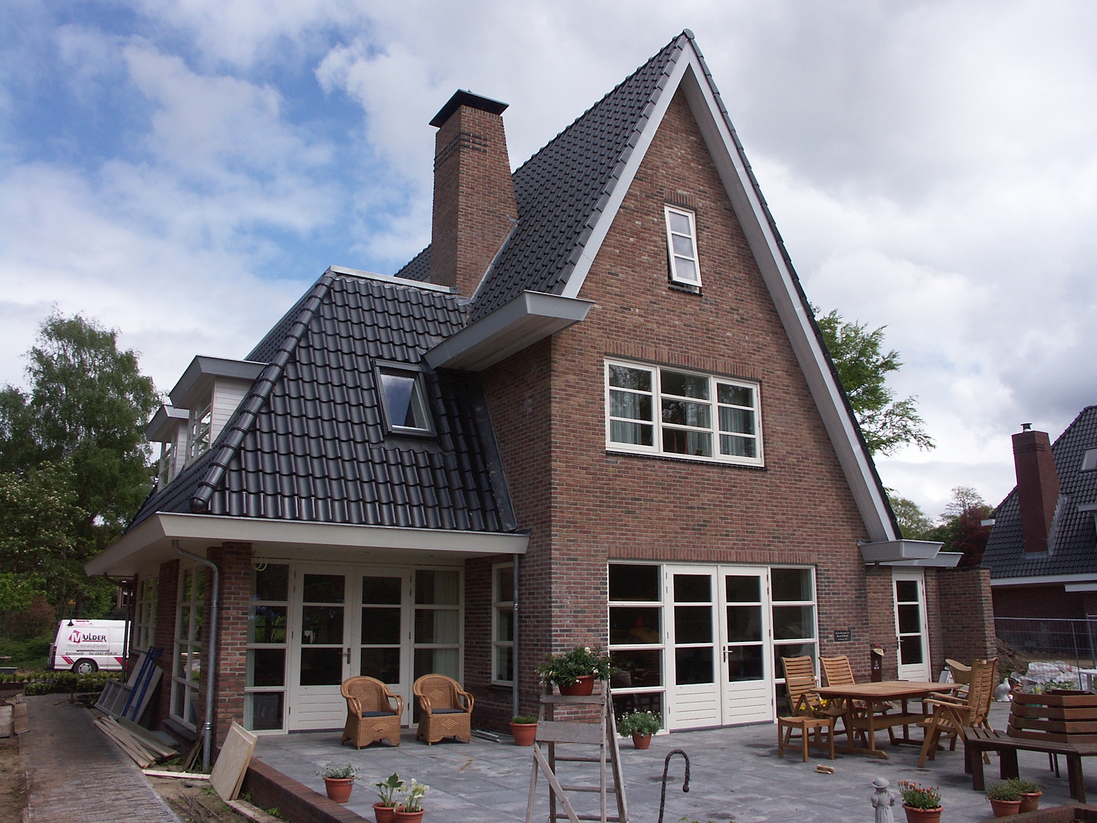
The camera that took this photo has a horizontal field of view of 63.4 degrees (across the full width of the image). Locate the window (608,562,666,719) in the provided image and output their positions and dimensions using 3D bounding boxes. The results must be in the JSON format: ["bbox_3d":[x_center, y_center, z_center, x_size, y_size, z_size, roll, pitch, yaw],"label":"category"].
[{"bbox_3d":[1.235,3.254,12.303,0.970,2.310,0.110,7,-15,-29],"label":"window"}]

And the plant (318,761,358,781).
[{"bbox_3d":[-1.834,3.128,7.720,0.350,0.170,0.330,7,-15,-29],"label":"plant"}]

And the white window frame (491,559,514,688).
[{"bbox_3d":[-0.621,3.078,12.863,0.100,1.720,0.720,7,-14,-29],"label":"white window frame"}]

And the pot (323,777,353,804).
[{"bbox_3d":[-1.859,3.358,7.917,0.270,0.215,0.270,0,-13,0],"label":"pot"}]

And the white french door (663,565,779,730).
[{"bbox_3d":[2.488,3.417,13.013,1.990,2.301,0.120,7,-14,-29],"label":"white french door"}]

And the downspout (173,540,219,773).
[{"bbox_3d":[-4.245,2.877,10.543,0.580,2.640,0.100,7,-15,-29],"label":"downspout"}]

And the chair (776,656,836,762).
[{"bbox_3d":[3.072,3.506,10.555,0.570,1.080,0.640,7,-14,-29],"label":"chair"}]

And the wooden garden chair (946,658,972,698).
[{"bbox_3d":[5.169,3.703,11.374,0.780,1.060,0.580,10,-16,-38],"label":"wooden garden chair"}]

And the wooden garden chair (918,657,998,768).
[{"bbox_3d":[4.477,3.309,9.730,0.740,1.100,0.580,-11,-17,40],"label":"wooden garden chair"}]

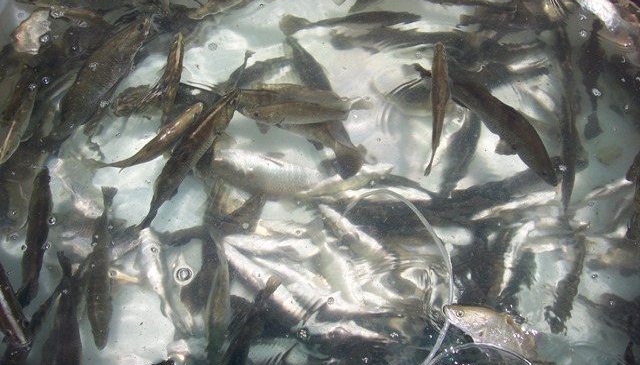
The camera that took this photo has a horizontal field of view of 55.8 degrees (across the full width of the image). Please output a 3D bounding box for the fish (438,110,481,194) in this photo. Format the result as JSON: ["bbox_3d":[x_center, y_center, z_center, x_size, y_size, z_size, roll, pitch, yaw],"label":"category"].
[{"bbox_3d":[0.268,-0.061,1.180,0.042,0.060,0.246,20,64,10],"label":"fish"}]

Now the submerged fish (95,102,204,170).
[{"bbox_3d":[-0.300,-0.084,1.073,0.216,0.060,0.034,-33,67,-16],"label":"submerged fish"}]

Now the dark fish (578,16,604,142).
[{"bbox_3d":[0.577,-0.223,1.270,0.040,0.060,0.308,12,65,6],"label":"dark fish"}]

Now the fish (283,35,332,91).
[{"bbox_3d":[-0.018,-0.193,1.227,0.046,0.060,0.295,-19,64,-10],"label":"fish"}]

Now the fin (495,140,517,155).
[{"bbox_3d":[0.346,-0.066,1.127,0.047,0.012,0.030,-28,67,-13],"label":"fin"}]

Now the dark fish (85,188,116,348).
[{"bbox_3d":[-0.356,0.132,0.998,0.042,0.060,0.286,-6,62,-3],"label":"dark fish"}]

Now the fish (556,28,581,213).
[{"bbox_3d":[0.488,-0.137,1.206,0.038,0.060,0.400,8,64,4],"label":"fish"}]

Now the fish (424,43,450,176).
[{"bbox_3d":[0.215,-0.145,1.143,0.034,0.055,0.294,8,64,4],"label":"fish"}]

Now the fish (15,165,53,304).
[{"bbox_3d":[-0.490,0.088,1.044,0.040,0.060,0.258,-4,62,-2],"label":"fish"}]

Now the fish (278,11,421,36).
[{"bbox_3d":[0.067,-0.349,1.309,0.304,0.060,0.035,-3,64,-1],"label":"fish"}]

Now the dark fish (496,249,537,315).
[{"bbox_3d":[0.344,0.173,1.055,0.042,0.060,0.170,28,67,13],"label":"dark fish"}]

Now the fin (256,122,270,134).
[{"bbox_3d":[-0.105,-0.102,1.122,0.022,0.012,0.026,-16,63,-8],"label":"fin"}]

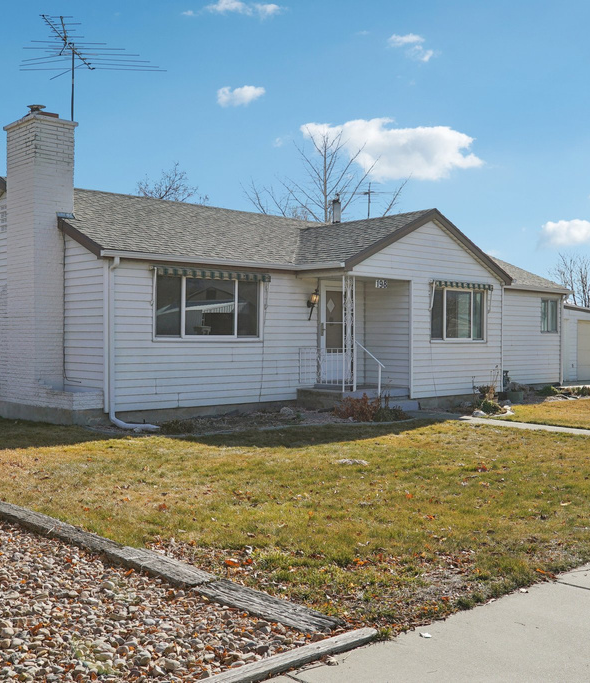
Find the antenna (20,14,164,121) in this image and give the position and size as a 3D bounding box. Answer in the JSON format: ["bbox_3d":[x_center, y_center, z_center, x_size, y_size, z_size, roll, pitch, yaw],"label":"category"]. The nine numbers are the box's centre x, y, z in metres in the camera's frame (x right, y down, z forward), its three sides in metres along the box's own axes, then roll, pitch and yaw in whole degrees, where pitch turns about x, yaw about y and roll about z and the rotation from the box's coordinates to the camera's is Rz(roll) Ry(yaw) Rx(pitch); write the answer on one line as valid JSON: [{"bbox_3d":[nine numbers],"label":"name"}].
[{"bbox_3d":[-4.000,-4.680,15.000,2.950,1.800,2.800,0,0,6],"label":"antenna"}]

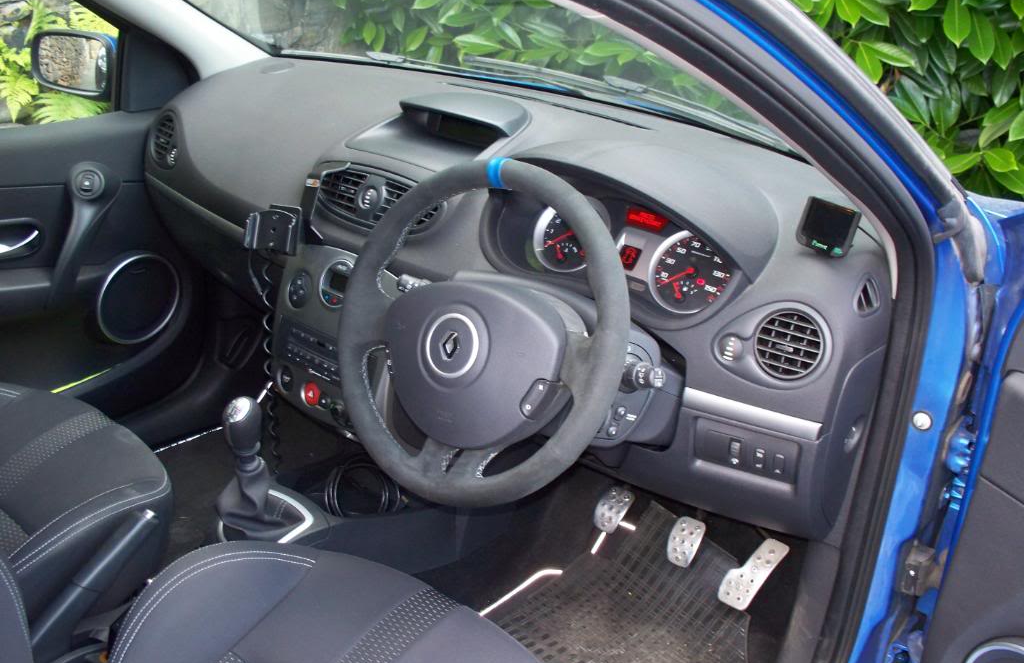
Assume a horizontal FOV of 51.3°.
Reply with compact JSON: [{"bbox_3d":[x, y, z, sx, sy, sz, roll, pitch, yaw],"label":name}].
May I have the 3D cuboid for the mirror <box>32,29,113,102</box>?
[{"bbox_3d":[-0.828,-0.507,2.030,0.200,0.140,0.115,11,25,16],"label":"mirror"}]

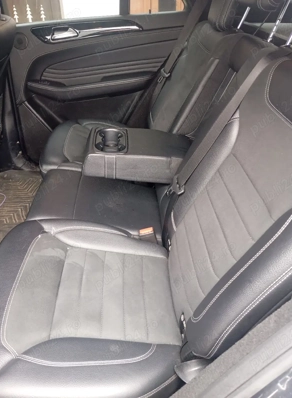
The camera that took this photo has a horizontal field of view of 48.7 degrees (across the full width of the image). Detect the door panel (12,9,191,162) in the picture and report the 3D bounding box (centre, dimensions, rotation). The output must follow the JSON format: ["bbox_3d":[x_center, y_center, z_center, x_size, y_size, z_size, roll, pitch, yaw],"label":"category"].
[{"bbox_3d":[-0.231,-0.495,1.595,0.840,0.700,0.130,-1,33,-2],"label":"door panel"}]

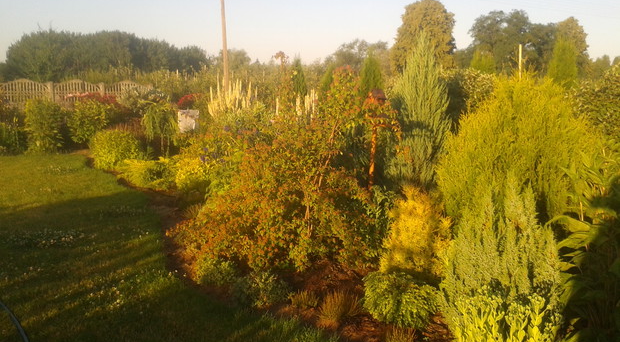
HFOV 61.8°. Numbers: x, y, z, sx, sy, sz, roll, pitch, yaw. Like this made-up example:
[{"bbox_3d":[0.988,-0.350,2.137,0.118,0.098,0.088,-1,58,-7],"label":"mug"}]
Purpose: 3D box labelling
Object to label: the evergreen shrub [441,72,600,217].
[{"bbox_3d":[2.284,-0.247,5.752,1.700,1.590,1.700,-1,10,0],"label":"evergreen shrub"}]

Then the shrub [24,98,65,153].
[{"bbox_3d":[-5.382,-0.940,10.500,0.800,1.120,0.750,-5,11,-27],"label":"shrub"}]

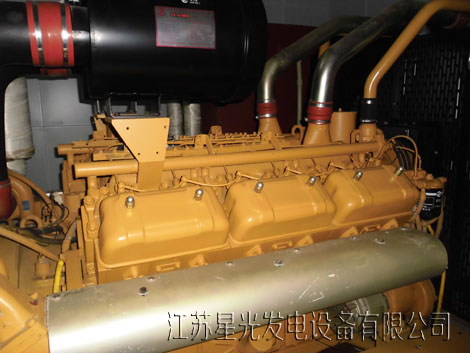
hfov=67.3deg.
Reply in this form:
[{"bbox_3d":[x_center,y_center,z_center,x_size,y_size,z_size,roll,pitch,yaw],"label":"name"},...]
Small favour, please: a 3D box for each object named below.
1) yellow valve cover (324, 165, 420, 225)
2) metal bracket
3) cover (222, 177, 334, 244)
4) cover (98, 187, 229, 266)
[{"bbox_3d":[0.440,0.035,1.139,0.330,0.126,0.152,-6,49,-22],"label":"yellow valve cover"},{"bbox_3d":[-0.256,-0.049,0.993,0.154,0.228,0.091,-6,12,-22],"label":"metal bracket"},{"bbox_3d":[0.131,0.066,1.012,0.330,0.126,0.152,-6,49,-22],"label":"cover"},{"bbox_3d":[-0.177,0.097,0.884,0.330,0.126,0.152,-6,49,-22],"label":"cover"}]

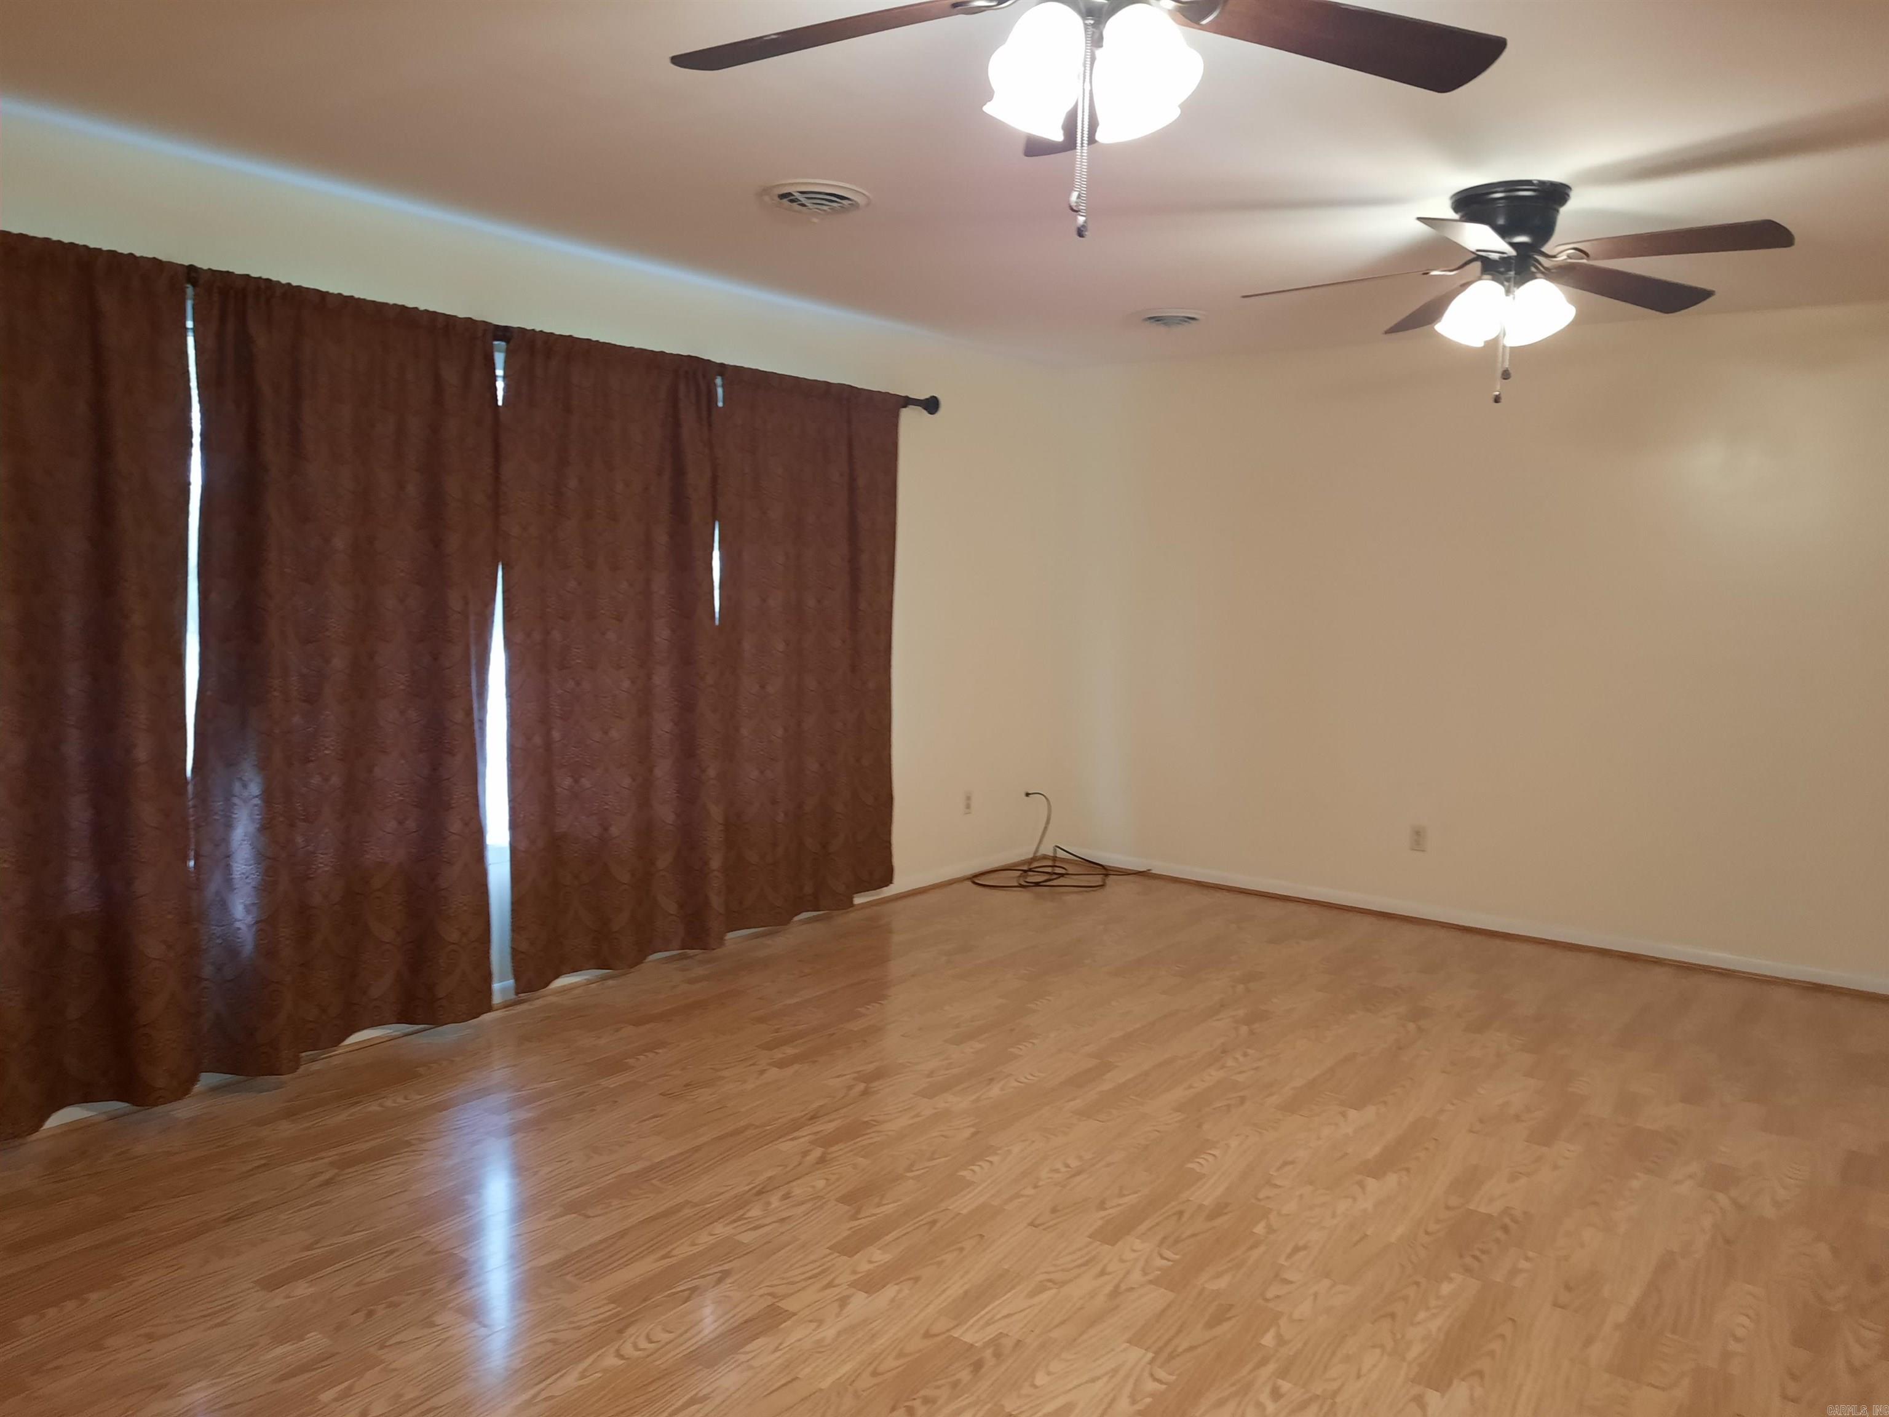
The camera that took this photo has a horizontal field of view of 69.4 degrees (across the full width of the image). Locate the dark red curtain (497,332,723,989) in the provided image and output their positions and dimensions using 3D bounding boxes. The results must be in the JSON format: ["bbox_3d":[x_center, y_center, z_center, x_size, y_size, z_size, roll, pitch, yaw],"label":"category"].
[{"bbox_3d":[-1.076,-0.137,4.577,0.130,2.088,0.905,6,7,37],"label":"dark red curtain"}]

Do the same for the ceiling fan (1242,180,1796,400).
[{"bbox_3d":[1.441,-1.065,3.514,1.290,0.515,1.260,6,7,37],"label":"ceiling fan"}]

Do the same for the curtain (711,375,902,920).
[{"bbox_3d":[-0.507,-0.203,5.329,0.130,2.092,1.015,6,7,37],"label":"curtain"}]

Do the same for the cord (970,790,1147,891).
[{"bbox_3d":[0.527,0.634,6.474,0.610,0.335,0.670,6,7,37],"label":"cord"}]

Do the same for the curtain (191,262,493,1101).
[{"bbox_3d":[-1.638,-0.075,3.836,0.130,2.088,0.890,6,7,37],"label":"curtain"}]

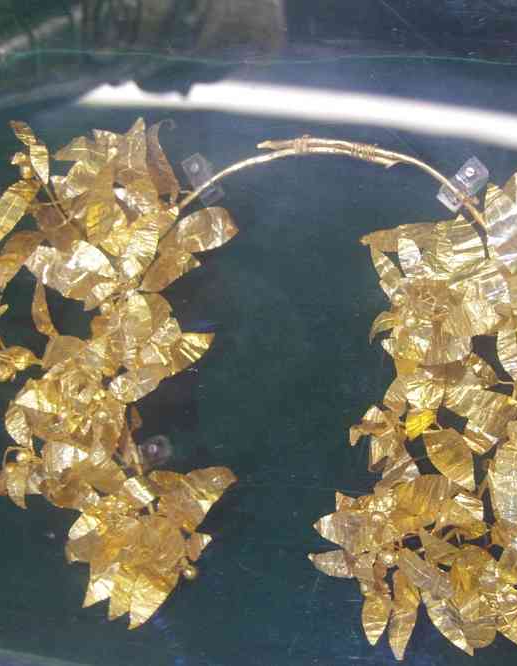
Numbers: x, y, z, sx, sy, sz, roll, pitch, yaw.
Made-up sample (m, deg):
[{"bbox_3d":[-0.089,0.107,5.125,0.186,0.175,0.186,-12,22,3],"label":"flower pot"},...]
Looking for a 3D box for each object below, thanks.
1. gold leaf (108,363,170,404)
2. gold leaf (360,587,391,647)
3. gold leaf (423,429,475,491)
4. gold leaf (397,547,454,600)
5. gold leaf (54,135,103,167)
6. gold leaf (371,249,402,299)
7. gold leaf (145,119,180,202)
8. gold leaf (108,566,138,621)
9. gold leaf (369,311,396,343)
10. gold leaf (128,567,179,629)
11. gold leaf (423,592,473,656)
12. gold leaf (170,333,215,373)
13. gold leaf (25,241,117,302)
[{"bbox_3d":[-0.054,0.021,0.736,0.032,0.006,0.014,-20,80,16],"label":"gold leaf"},{"bbox_3d":[0.049,0.120,0.683,0.012,0.006,0.026,1,82,15],"label":"gold leaf"},{"bbox_3d":[0.088,0.057,0.733,0.017,0.007,0.037,-40,75,6],"label":"gold leaf"},{"bbox_3d":[0.073,0.105,0.703,0.031,0.007,0.012,42,92,15],"label":"gold leaf"},{"bbox_3d":[-0.090,-0.092,0.813,0.029,0.007,0.015,3,86,10],"label":"gold leaf"},{"bbox_3d":[0.060,-0.028,0.756,0.011,0.007,0.029,-26,79,9],"label":"gold leaf"},{"bbox_3d":[-0.046,-0.084,0.799,0.015,0.009,0.045,-14,83,9],"label":"gold leaf"},{"bbox_3d":[-0.064,0.121,0.755,0.015,0.008,0.029,21,84,10],"label":"gold leaf"},{"bbox_3d":[0.058,-0.004,0.753,0.018,0.006,0.008,-45,77,5],"label":"gold leaf"},{"bbox_3d":[-0.050,0.119,0.719,0.016,0.006,0.033,31,92,15],"label":"gold leaf"},{"bbox_3d":[0.080,0.121,0.672,0.012,0.006,0.035,-37,71,7],"label":"gold leaf"},{"bbox_3d":[-0.031,0.007,0.730,0.027,0.006,0.015,-29,79,13],"label":"gold leaf"},{"bbox_3d":[-0.090,-0.030,0.778,0.047,0.012,0.025,8,88,7],"label":"gold leaf"}]

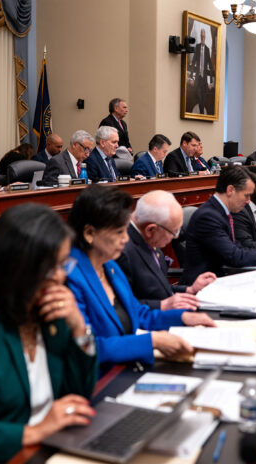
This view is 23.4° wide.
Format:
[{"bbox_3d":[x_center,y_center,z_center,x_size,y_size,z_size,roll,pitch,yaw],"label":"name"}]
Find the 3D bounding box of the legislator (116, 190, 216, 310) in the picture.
[{"bbox_3d":[0.148,0.438,2.795,0.800,1.250,0.600,5,9,29],"label":"legislator"}]

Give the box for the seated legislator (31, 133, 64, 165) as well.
[{"bbox_3d":[-0.772,-0.347,6.213,0.750,1.270,0.580,6,10,33],"label":"seated legislator"}]

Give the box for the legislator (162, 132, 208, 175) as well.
[{"bbox_3d":[0.582,-0.395,6.391,0.780,1.270,0.600,6,10,34],"label":"legislator"}]

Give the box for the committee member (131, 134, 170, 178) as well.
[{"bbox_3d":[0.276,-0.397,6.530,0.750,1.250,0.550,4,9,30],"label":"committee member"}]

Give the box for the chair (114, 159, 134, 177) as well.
[{"bbox_3d":[0.024,-0.166,5.970,0.680,1.080,0.660,4,8,29],"label":"chair"}]

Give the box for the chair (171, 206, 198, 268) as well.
[{"bbox_3d":[0.592,0.419,3.458,0.660,1.100,0.650,5,9,29],"label":"chair"}]

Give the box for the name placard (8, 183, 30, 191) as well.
[{"bbox_3d":[-0.721,-0.299,4.150,0.035,0.050,0.220,4,9,28],"label":"name placard"}]

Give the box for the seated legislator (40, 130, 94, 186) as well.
[{"bbox_3d":[-0.422,-0.219,5.284,0.800,1.280,0.550,5,9,30],"label":"seated legislator"}]

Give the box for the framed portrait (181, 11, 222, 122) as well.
[{"bbox_3d":[1.110,-2.435,9.300,0.090,1.500,1.130,5,9,34],"label":"framed portrait"}]

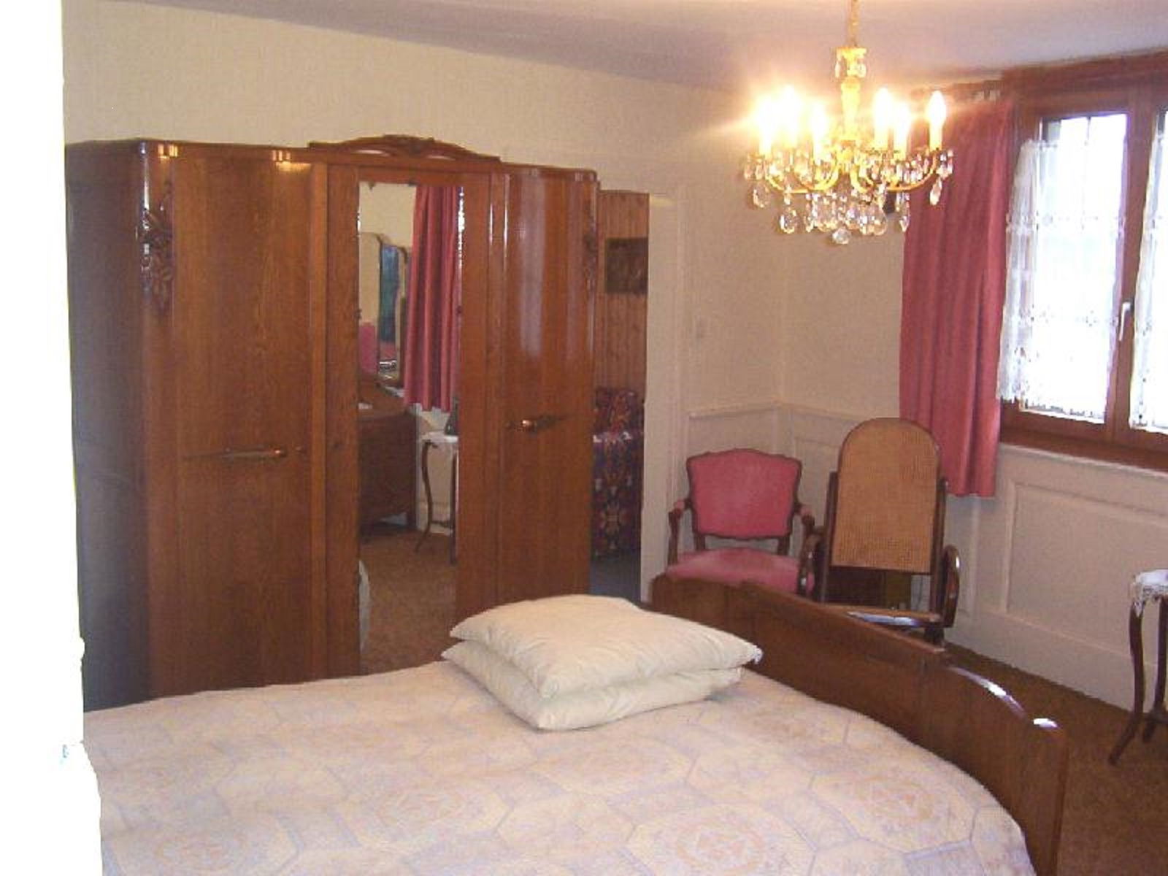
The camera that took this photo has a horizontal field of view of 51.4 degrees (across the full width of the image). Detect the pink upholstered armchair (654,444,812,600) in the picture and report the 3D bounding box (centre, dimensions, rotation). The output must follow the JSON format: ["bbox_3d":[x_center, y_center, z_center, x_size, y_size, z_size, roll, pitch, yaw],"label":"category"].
[{"bbox_3d":[0.613,0.524,4.885,0.600,0.885,0.600,3,9,8],"label":"pink upholstered armchair"}]

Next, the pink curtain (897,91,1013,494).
[{"bbox_3d":[1.565,-0.588,5.167,0.120,1.605,0.506,-4,11,-31],"label":"pink curtain"}]

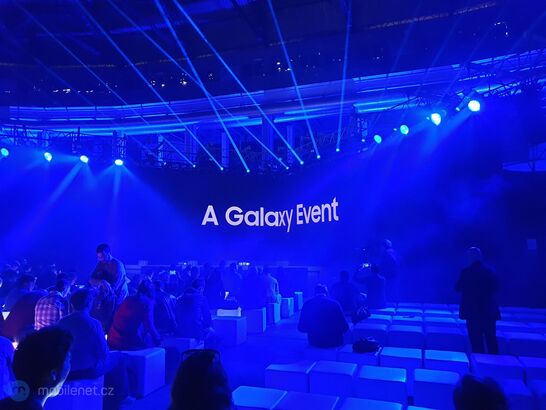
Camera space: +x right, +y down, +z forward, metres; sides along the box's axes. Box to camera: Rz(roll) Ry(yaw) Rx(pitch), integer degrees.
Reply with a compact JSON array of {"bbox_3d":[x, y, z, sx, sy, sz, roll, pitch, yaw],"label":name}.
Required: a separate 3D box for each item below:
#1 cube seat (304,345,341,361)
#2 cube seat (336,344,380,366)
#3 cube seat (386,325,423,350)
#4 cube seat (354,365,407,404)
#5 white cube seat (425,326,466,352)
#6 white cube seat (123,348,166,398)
[{"bbox_3d":[0.659,2.028,5.267,0.450,0.450,0.450,-3,-5,19],"label":"cube seat"},{"bbox_3d":[1.088,2.059,5.156,0.450,0.460,0.440,-3,-7,19],"label":"cube seat"},{"bbox_3d":[2.061,2.146,6.311,0.455,0.455,0.455,-2,-5,19],"label":"cube seat"},{"bbox_3d":[1.149,1.981,4.254,0.455,0.455,0.455,-2,-5,19],"label":"cube seat"},{"bbox_3d":[2.553,2.132,6.185,0.455,0.455,0.455,-2,-5,19],"label":"white cube seat"},{"bbox_3d":[-1.670,2.081,5.150,0.450,0.460,0.440,-3,-7,19],"label":"white cube seat"}]

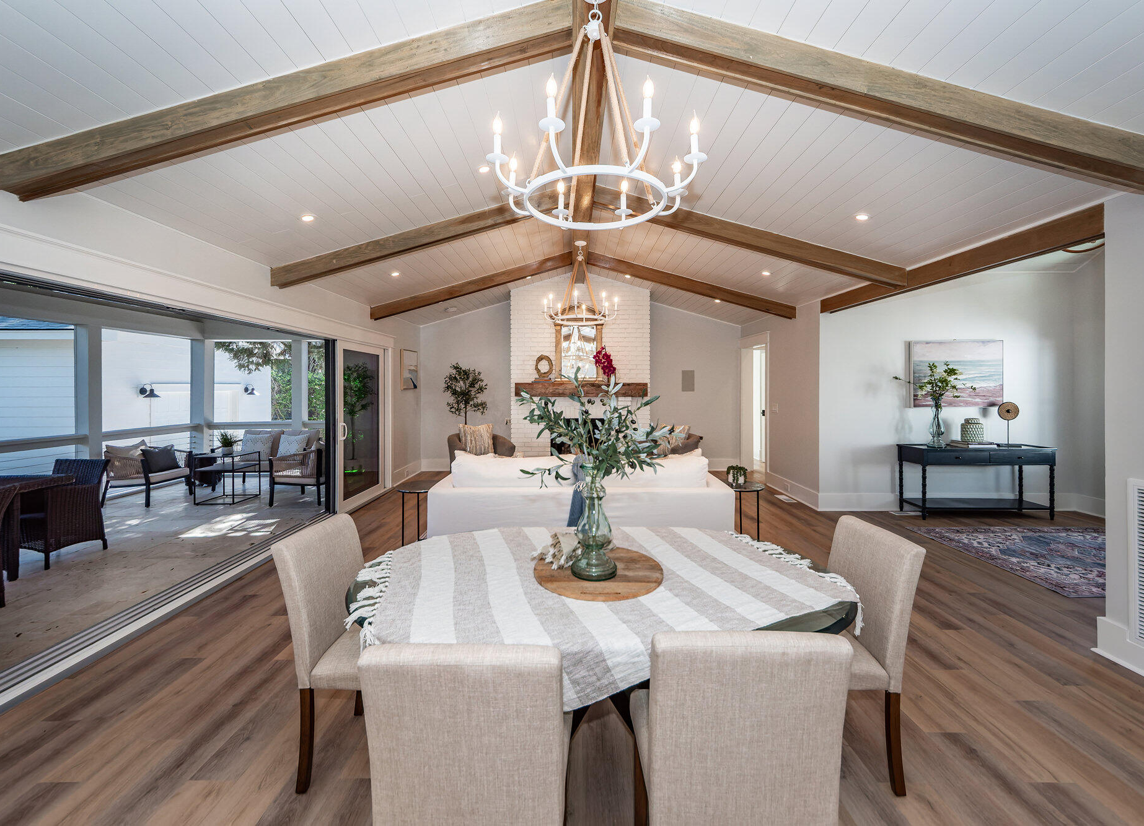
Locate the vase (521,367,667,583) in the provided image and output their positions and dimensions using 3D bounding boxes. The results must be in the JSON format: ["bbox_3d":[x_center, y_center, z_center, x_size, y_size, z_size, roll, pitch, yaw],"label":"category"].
[{"bbox_3d":[0.072,0.202,1.430,0.500,0.700,0.460,0,2,0],"label":"vase"}]

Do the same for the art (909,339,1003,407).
[{"bbox_3d":[4.680,-0.470,5.020,1.090,0.810,0.045,0,2,0],"label":"art"}]

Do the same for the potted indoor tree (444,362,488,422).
[{"bbox_3d":[-1.660,0.124,6.450,0.680,1.810,0.680,0,2,0],"label":"potted indoor tree"}]

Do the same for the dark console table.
[{"bbox_3d":[4.730,0.800,4.860,1.500,0.810,0.420,0,2,0],"label":"dark console table"}]

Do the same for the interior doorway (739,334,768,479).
[{"bbox_3d":[2.930,-0.082,6.460,0.170,2.220,0.950,0,2,0],"label":"interior doorway"}]

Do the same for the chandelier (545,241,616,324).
[{"bbox_3d":[0.100,-1.500,4.800,0.850,0.970,0.850,0,2,0],"label":"chandelier"}]

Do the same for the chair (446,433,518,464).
[{"bbox_3d":[-1.210,0.687,5.500,0.840,0.800,0.840,-1,2,-30],"label":"chair"}]

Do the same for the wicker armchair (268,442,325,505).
[{"bbox_3d":[-3.470,0.780,5.580,0.760,0.790,0.680,0,2,0],"label":"wicker armchair"}]

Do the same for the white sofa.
[{"bbox_3d":[0.067,0.755,3.420,2.200,0.920,0.940,0,2,0],"label":"white sofa"}]

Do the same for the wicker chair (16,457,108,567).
[{"bbox_3d":[-4.480,0.830,3.580,0.590,0.820,0.620,0,2,0],"label":"wicker chair"}]

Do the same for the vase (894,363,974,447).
[{"bbox_3d":[4.200,-0.100,4.800,0.850,1.000,0.470,0,2,0],"label":"vase"}]

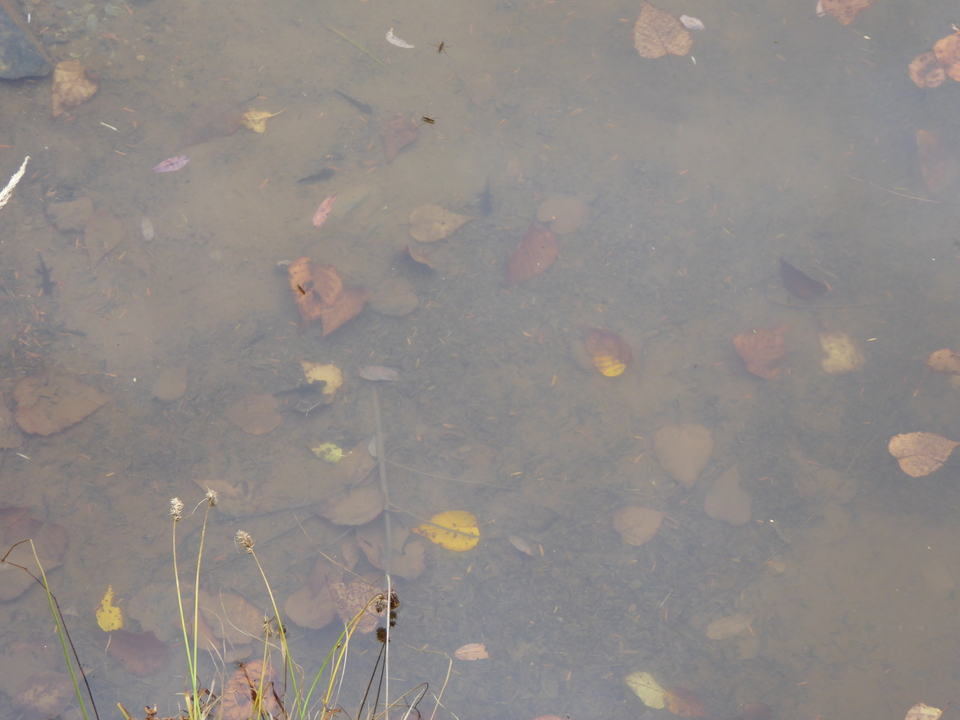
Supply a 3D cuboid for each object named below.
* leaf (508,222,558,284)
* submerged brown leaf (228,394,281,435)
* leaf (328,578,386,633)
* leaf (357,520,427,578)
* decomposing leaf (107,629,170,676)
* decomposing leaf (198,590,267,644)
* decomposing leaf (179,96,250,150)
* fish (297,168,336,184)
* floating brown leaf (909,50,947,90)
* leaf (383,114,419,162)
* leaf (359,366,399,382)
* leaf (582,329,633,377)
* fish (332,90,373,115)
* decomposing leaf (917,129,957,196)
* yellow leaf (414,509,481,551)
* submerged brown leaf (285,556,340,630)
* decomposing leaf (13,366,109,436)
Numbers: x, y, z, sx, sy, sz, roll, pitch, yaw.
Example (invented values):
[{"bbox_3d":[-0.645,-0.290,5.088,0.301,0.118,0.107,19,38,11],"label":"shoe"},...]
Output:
[{"bbox_3d":[0.058,-0.128,2.602,0.051,0.015,0.102,24,53,20],"label":"leaf"},{"bbox_3d":[-0.246,0.061,2.397,0.059,0.008,0.053,-9,53,-7],"label":"submerged brown leaf"},{"bbox_3d":[-0.135,0.260,2.351,0.076,0.010,0.052,28,59,19],"label":"leaf"},{"bbox_3d":[-0.086,0.193,2.227,0.050,0.010,0.078,-21,53,-17],"label":"leaf"},{"bbox_3d":[-0.366,0.309,2.338,0.079,0.014,0.050,27,58,18],"label":"decomposing leaf"},{"bbox_3d":[-0.249,0.255,2.176,0.076,0.008,0.051,9,51,8],"label":"decomposing leaf"},{"bbox_3d":[-0.332,-0.301,2.752,0.121,0.015,0.051,-25,53,-20],"label":"decomposing leaf"},{"bbox_3d":[-0.195,-0.217,2.615,0.048,0.008,0.015,-18,54,-13],"label":"fish"},{"bbox_3d":[0.558,-0.361,2.728,0.049,0.010,0.066,13,55,9],"label":"floating brown leaf"},{"bbox_3d":[-0.105,-0.278,2.765,0.045,0.013,0.081,15,55,11],"label":"leaf"},{"bbox_3d":[-0.116,0.016,2.530,0.048,0.007,0.020,4,54,3],"label":"leaf"},{"bbox_3d":[0.139,-0.012,2.369,0.040,0.015,0.073,-15,52,-12],"label":"leaf"},{"bbox_3d":[-0.154,-0.308,2.622,0.062,0.008,0.012,26,55,20],"label":"fish"},{"bbox_3d":[0.542,-0.236,2.627,0.036,0.015,0.100,1,52,1],"label":"decomposing leaf"},{"bbox_3d":[-0.036,0.180,2.304,0.071,0.008,0.051,-1,52,-1],"label":"yellow leaf"},{"bbox_3d":[-0.178,0.254,2.380,0.055,0.010,0.090,12,55,9],"label":"submerged brown leaf"},{"bbox_3d":[-0.472,0.042,2.455,0.108,0.012,0.095,0,49,0],"label":"decomposing leaf"}]

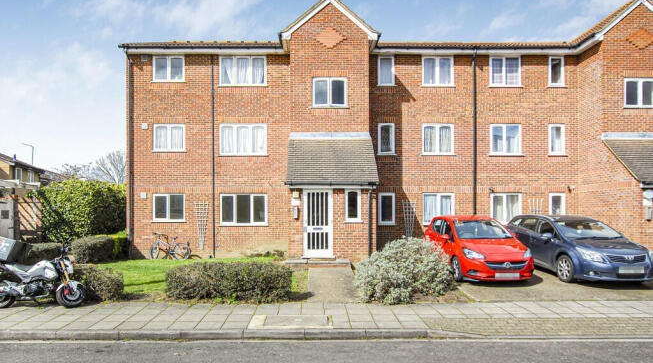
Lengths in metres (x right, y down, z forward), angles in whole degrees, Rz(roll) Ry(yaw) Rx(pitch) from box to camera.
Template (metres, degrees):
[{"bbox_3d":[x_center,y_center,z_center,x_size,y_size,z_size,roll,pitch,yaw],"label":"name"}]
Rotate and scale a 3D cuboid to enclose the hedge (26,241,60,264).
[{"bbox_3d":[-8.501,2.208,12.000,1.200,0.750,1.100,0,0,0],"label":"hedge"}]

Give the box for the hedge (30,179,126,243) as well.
[{"bbox_3d":[-10.677,1.442,17.200,4.000,2.850,2.400,0,-1,0],"label":"hedge"}]

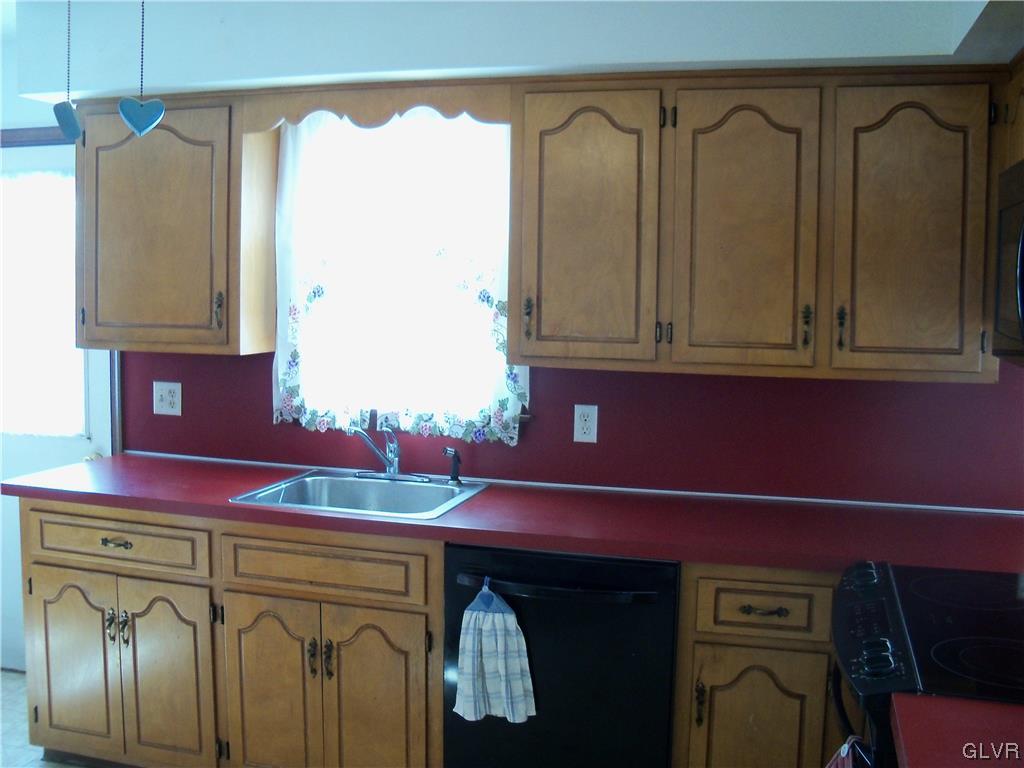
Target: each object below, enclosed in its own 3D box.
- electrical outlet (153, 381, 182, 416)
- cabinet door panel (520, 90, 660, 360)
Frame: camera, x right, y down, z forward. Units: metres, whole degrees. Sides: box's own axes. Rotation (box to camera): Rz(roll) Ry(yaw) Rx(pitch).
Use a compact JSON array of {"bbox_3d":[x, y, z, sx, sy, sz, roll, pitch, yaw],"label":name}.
[{"bbox_3d":[-1.180,0.051,3.541,0.115,0.115,0.008,2,5,15],"label":"electrical outlet"},{"bbox_3d":[0.210,-0.426,2.775,0.370,0.718,0.020,2,5,15],"label":"cabinet door panel"}]

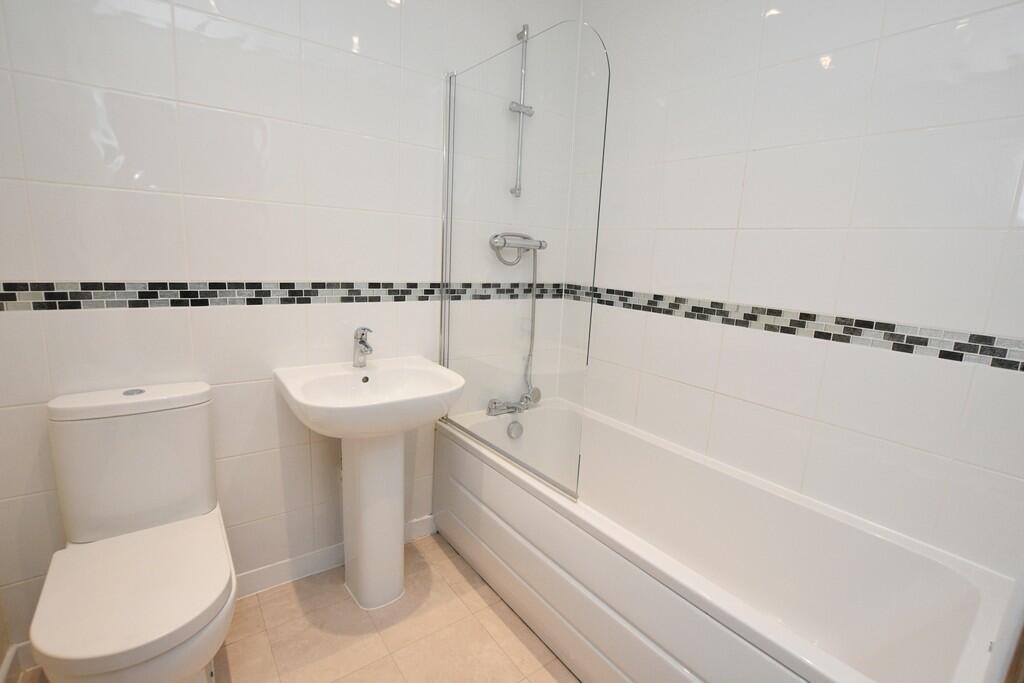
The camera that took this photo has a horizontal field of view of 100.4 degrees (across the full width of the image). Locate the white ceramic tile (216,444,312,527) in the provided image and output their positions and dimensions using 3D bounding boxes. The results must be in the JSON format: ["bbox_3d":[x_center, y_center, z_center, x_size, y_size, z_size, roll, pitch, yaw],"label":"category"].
[{"bbox_3d":[-0.873,0.503,1.498,0.330,0.250,0.010,-5,14,-36],"label":"white ceramic tile"}]

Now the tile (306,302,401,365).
[{"bbox_3d":[-0.594,-0.018,1.617,0.325,0.255,0.010,-4,11,-33],"label":"tile"}]

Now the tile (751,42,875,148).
[{"bbox_3d":[0.900,-0.726,1.292,0.010,0.250,0.330,-5,13,-36],"label":"tile"}]

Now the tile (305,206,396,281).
[{"bbox_3d":[-0.577,-0.348,1.564,0.325,0.255,0.010,-4,11,-33],"label":"tile"}]

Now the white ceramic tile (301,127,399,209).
[{"bbox_3d":[-0.557,-0.595,1.510,0.330,0.250,0.010,-5,14,-36],"label":"white ceramic tile"}]

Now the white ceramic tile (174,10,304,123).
[{"bbox_3d":[-0.814,-0.812,1.278,0.330,0.250,0.010,-5,13,-36],"label":"white ceramic tile"}]

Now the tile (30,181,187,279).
[{"bbox_3d":[-1.098,-0.294,1.180,0.330,0.250,0.010,-5,13,-36],"label":"tile"}]

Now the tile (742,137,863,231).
[{"bbox_3d":[0.900,-0.490,1.362,0.010,0.250,0.330,-5,14,-36],"label":"tile"}]

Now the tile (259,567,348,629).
[{"bbox_3d":[-0.763,0.946,1.599,0.303,0.010,0.200,-5,14,-36],"label":"tile"}]

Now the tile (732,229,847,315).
[{"bbox_3d":[0.874,-0.230,1.384,0.010,0.250,0.330,-5,13,-36],"label":"tile"}]

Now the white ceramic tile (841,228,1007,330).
[{"bbox_3d":[1.096,-0.177,1.172,0.010,0.255,0.313,-5,13,-41],"label":"white ceramic tile"}]

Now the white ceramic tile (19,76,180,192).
[{"bbox_3d":[-1.085,-0.542,1.134,0.330,0.250,0.010,-5,13,-36],"label":"white ceramic tile"}]

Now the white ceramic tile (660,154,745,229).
[{"bbox_3d":[0.690,-0.548,1.597,0.010,0.250,0.330,-5,14,-36],"label":"white ceramic tile"}]

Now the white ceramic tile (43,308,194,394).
[{"bbox_3d":[-1.115,0.030,1.240,0.330,0.250,0.010,-5,13,-36],"label":"white ceramic tile"}]

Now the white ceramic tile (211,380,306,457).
[{"bbox_3d":[-0.882,0.261,1.480,0.325,0.255,0.010,-4,11,-33],"label":"white ceramic tile"}]

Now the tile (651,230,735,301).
[{"bbox_3d":[0.680,-0.288,1.640,0.010,0.250,0.330,-5,13,-36],"label":"tile"}]

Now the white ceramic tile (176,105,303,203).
[{"bbox_3d":[-0.835,-0.576,1.342,0.330,0.250,0.010,-5,14,-36],"label":"white ceramic tile"}]

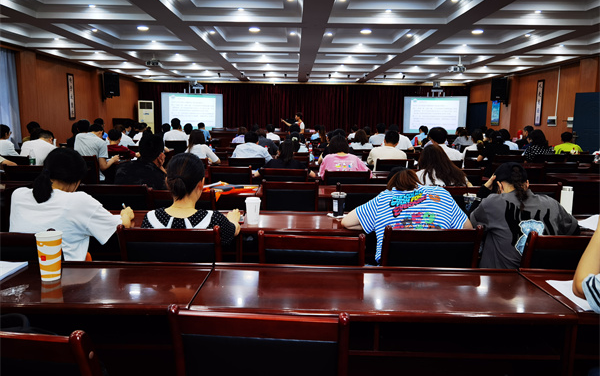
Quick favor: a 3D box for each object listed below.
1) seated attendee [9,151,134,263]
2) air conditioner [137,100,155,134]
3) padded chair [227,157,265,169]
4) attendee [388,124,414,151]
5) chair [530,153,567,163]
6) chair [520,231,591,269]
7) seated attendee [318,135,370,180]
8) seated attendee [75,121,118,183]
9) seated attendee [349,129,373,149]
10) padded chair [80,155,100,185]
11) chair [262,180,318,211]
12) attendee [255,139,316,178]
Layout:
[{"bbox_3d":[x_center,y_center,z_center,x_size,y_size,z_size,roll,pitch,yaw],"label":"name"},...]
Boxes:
[{"bbox_3d":[-1.173,0.392,2.480,0.530,1.214,0.755,2,8,6],"label":"seated attendee"},{"bbox_3d":[-5.007,-1.866,15.324,0.510,1.890,0.360,-1,8,-14],"label":"air conditioner"},{"bbox_3d":[-0.642,0.077,5.696,0.470,0.920,0.530,1,9,0],"label":"padded chair"},{"bbox_3d":[1.534,-0.358,7.538,0.480,1.270,0.750,1,9,0],"label":"attendee"},{"bbox_3d":[3.507,-0.043,6.917,0.520,0.890,0.540,1,8,0],"label":"chair"},{"bbox_3d":[1.223,0.606,2.367,0.490,0.898,0.551,1,8,0],"label":"chair"},{"bbox_3d":[0.469,0.054,4.875,0.556,1.196,0.800,1,8,-1],"label":"seated attendee"},{"bbox_3d":[-2.765,-0.192,6.464,0.550,1.360,0.780,3,8,17],"label":"seated attendee"},{"bbox_3d":[1.103,-0.442,8.735,0.480,1.294,0.720,1,8,-1],"label":"seated attendee"},{"bbox_3d":[-2.868,0.031,6.414,0.480,0.930,0.550,1,8,-1],"label":"padded chair"},{"bbox_3d":[-0.082,0.368,3.914,0.490,0.898,0.551,1,8,0],"label":"chair"},{"bbox_3d":[-0.143,0.046,4.987,0.620,1.160,0.800,1,8,0],"label":"attendee"}]

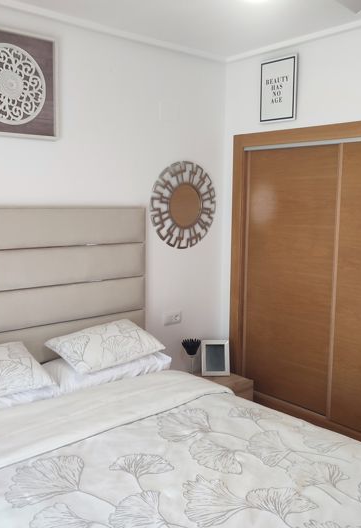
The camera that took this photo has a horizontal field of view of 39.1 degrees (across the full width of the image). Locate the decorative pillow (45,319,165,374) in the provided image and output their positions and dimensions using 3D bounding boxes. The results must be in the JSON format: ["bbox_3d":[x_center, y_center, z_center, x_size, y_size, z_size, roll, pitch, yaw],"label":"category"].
[{"bbox_3d":[-0.427,0.461,2.877,0.550,0.120,0.350,-11,32,-42],"label":"decorative pillow"}]

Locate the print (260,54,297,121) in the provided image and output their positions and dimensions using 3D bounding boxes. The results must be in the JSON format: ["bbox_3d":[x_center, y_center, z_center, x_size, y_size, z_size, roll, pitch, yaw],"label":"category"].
[{"bbox_3d":[0.645,-1.145,3.364,0.022,0.405,0.300,-6,9,-41],"label":"print"}]

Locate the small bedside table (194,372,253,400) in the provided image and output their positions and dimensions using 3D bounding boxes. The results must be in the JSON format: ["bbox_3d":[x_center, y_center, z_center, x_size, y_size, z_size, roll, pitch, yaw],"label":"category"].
[{"bbox_3d":[0.228,1.033,3.703,0.460,0.385,0.370,-6,9,-41],"label":"small bedside table"}]

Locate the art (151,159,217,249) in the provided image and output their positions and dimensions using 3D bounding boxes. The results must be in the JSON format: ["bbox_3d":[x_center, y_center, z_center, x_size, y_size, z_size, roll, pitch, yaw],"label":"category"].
[{"bbox_3d":[0.022,-0.410,3.558,0.610,0.610,0.030,-6,9,-41],"label":"art"}]

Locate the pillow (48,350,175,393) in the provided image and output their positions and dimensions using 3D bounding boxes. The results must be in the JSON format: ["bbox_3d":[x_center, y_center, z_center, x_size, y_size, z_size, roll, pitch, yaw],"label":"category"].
[{"bbox_3d":[-0.420,0.593,2.948,0.740,0.140,0.360,-6,19,-41],"label":"pillow"}]

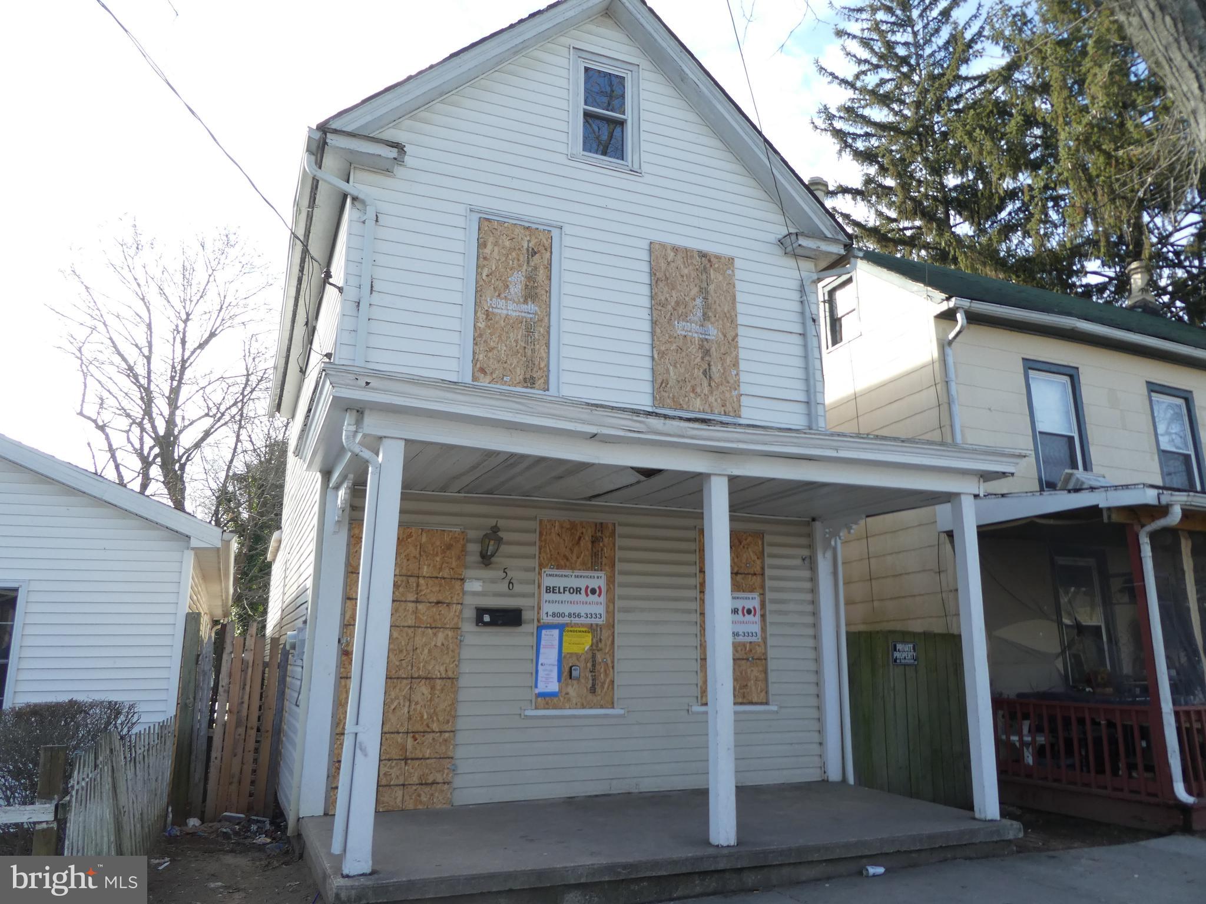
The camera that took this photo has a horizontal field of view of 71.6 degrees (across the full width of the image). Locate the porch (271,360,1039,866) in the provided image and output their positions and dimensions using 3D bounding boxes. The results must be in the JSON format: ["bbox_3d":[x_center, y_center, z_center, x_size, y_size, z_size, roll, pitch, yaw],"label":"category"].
[{"bbox_3d":[0.499,1.329,6.440,5.450,3.210,2.320,6,-14,-22],"label":"porch"}]

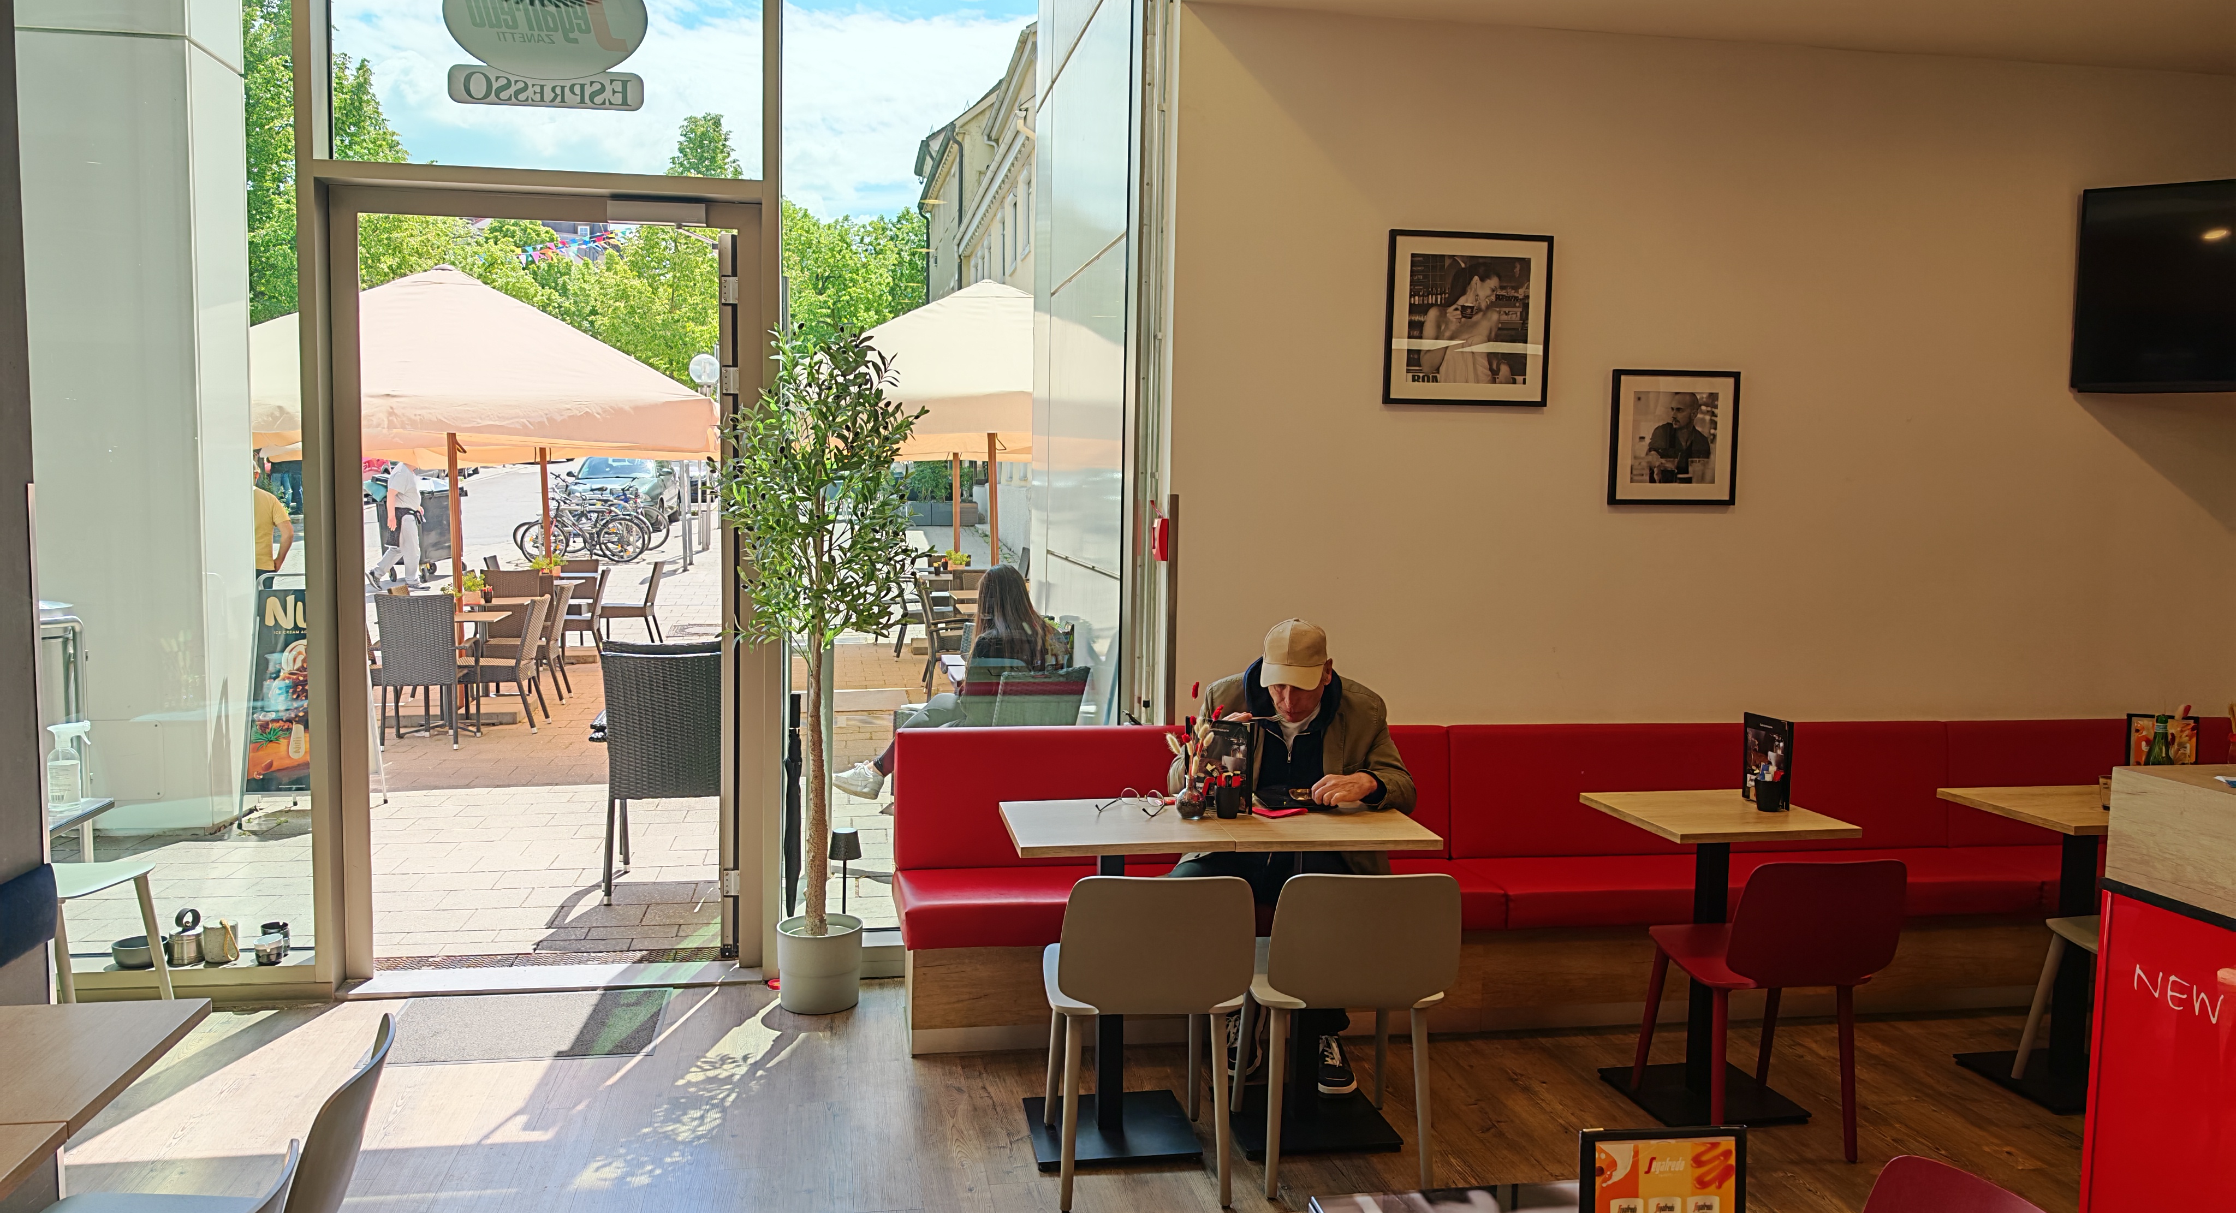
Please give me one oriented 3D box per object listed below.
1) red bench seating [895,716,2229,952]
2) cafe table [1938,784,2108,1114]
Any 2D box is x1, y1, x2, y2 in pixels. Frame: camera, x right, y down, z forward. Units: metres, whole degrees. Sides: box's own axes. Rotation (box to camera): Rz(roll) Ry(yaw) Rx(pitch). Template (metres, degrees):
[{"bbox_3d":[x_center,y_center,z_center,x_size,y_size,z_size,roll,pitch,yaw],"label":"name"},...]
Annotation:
[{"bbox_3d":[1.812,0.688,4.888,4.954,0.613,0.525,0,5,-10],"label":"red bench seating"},{"bbox_3d":[2.593,0.918,4.194,0.500,0.772,0.499,0,5,-10],"label":"cafe table"}]

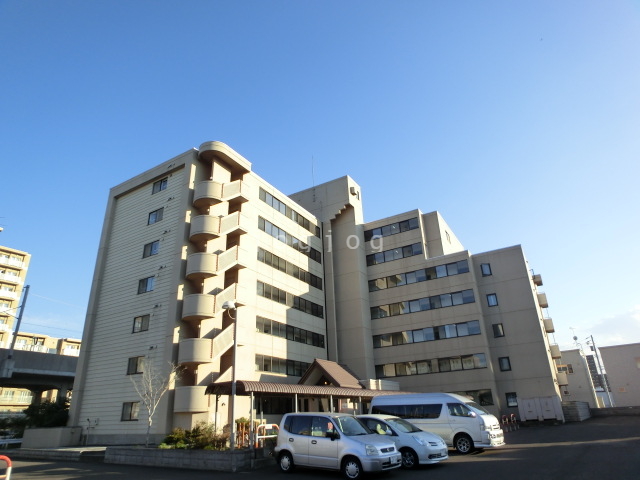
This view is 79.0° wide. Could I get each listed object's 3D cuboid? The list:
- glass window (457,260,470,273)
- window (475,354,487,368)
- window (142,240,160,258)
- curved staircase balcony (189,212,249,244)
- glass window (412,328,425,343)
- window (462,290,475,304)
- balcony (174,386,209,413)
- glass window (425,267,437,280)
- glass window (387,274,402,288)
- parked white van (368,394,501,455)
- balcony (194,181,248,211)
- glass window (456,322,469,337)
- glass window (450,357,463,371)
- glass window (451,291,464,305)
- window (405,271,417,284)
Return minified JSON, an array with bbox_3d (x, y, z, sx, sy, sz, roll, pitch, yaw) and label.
[{"bbox_3d":[13.584,2.584,36.750,1.000,1.200,0.150,-16,-26,26],"label":"glass window"},{"bbox_3d":[13.850,10.459,33.490,1.000,1.200,0.150,-16,-26,26],"label":"window"},{"bbox_3d":[-12.861,0.743,29.642,1.720,1.100,0.120,-15,-27,27],"label":"window"},{"bbox_3d":[-7.839,-0.991,29.611,2.290,2.900,4.070,-16,-27,26],"label":"curved staircase balcony"},{"bbox_3d":[9.312,9.079,36.648,1.030,1.200,0.120,-15,-27,27],"label":"glass window"},{"bbox_3d":[13.599,5.207,35.514,1.020,1.210,0.120,-15,-27,27],"label":"window"},{"bbox_3d":[-8.105,9.692,23.481,2.350,1.388,1.300,-15,-27,29],"label":"balcony"},{"bbox_3d":[10.923,3.313,38.050,1.000,1.170,0.150,-15,-26,26],"label":"glass window"},{"bbox_3d":[7.526,4.185,38.961,1.487,1.150,0.120,-15,-27,29],"label":"glass window"},{"bbox_3d":[4.813,7.810,16.689,5.380,2.285,1.880,-21,-30,37],"label":"parked white van"},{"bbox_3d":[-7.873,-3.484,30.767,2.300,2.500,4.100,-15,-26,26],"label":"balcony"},{"bbox_3d":[12.905,8.123,34.991,1.000,1.200,0.150,-16,-26,26],"label":"glass window"},{"bbox_3d":[12.075,10.912,34.275,0.970,1.170,0.150,-15,-26,26],"label":"glass window"},{"bbox_3d":[12.810,5.464,36.009,1.000,1.170,0.150,-15,-26,26],"label":"glass window"},{"bbox_3d":[9.248,3.753,38.915,1.000,1.150,0.150,-15,-26,26],"label":"window"}]

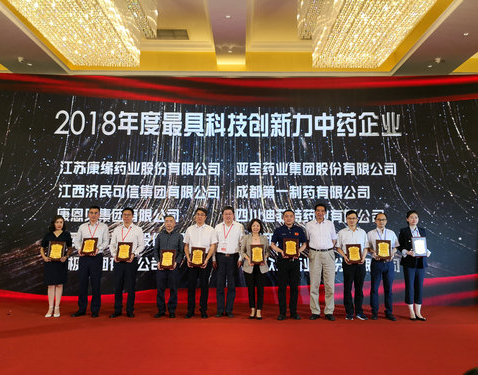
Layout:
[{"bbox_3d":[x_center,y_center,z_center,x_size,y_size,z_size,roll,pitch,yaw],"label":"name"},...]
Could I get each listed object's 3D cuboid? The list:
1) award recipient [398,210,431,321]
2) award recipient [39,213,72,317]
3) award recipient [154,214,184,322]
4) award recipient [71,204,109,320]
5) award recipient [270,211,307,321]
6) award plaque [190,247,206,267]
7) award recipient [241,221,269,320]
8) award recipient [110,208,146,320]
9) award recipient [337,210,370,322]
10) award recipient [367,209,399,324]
[{"bbox_3d":[2.832,1.238,6.288,0.498,1.725,0.400,0,-9,2],"label":"award recipient"},{"bbox_3d":[-2.942,1.254,6.282,0.482,1.592,0.370,2,-9,-10],"label":"award recipient"},{"bbox_3d":[-1.119,1.258,6.282,0.459,1.601,0.400,1,-9,-4],"label":"award recipient"},{"bbox_3d":[-2.383,1.173,6.294,0.559,1.749,0.400,1,-9,-6],"label":"award recipient"},{"bbox_3d":[0.810,1.226,6.288,0.543,1.728,0.400,0,-8,0],"label":"award recipient"},{"bbox_3d":[-0.633,1.089,6.065,0.228,0.315,0.030,2,-16,1],"label":"award plaque"},{"bbox_3d":[0.266,1.300,6.277,0.459,1.568,0.370,0,-8,0],"label":"award recipient"},{"bbox_3d":[-1.798,1.191,6.292,0.521,1.729,0.400,1,-9,-5],"label":"award recipient"},{"bbox_3d":[1.837,1.232,6.288,0.505,1.717,0.400,0,-9,4],"label":"award recipient"},{"bbox_3d":[2.336,1.258,6.285,0.474,1.684,0.400,0,-9,4],"label":"award recipient"}]

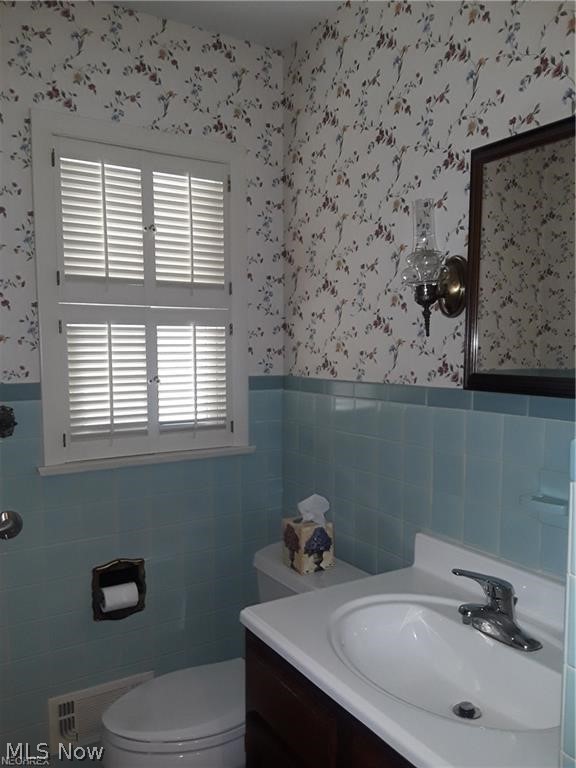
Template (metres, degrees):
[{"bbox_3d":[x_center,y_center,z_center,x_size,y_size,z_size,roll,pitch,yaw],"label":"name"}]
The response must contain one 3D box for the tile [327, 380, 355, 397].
[{"bbox_3d":[0.166,0.014,1.970,0.010,0.048,0.154,-2,4,-32],"label":"tile"}]

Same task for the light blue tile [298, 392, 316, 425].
[{"bbox_3d":[0.066,0.085,2.153,0.009,0.108,0.108,-2,4,-32],"label":"light blue tile"}]

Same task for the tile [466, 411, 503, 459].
[{"bbox_3d":[0.468,0.122,1.480,0.010,0.107,0.108,-2,4,-32],"label":"tile"}]

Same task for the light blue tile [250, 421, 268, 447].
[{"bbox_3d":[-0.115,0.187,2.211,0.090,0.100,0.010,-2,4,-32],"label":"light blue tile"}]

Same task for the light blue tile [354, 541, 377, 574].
[{"bbox_3d":[0.238,0.538,1.886,0.010,0.108,0.108,-2,4,-32],"label":"light blue tile"}]

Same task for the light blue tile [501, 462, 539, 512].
[{"bbox_3d":[0.527,0.236,1.403,0.010,0.108,0.108,-2,4,-32],"label":"light blue tile"}]

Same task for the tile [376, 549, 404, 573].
[{"bbox_3d":[0.299,0.547,1.812,0.009,0.108,0.108,-2,4,-32],"label":"tile"}]

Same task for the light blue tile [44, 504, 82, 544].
[{"bbox_3d":[-0.682,0.429,1.882,0.108,0.108,0.009,-2,4,-32],"label":"light blue tile"}]

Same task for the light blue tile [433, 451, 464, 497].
[{"bbox_3d":[0.412,0.225,1.588,0.010,0.108,0.108,-2,4,-32],"label":"light blue tile"}]

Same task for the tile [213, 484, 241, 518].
[{"bbox_3d":[-0.216,0.406,2.154,0.107,0.107,0.010,-2,4,-32],"label":"tile"}]

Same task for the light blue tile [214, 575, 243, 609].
[{"bbox_3d":[-0.213,0.729,2.176,0.108,0.107,0.010,-2,4,-32],"label":"light blue tile"}]

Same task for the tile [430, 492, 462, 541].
[{"bbox_3d":[0.412,0.337,1.596,0.010,0.108,0.108,-2,4,-32],"label":"tile"}]

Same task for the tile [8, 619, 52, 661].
[{"bbox_3d":[-0.771,0.752,1.832,0.108,0.107,0.010,-2,4,-32],"label":"tile"}]

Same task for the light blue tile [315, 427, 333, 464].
[{"bbox_3d":[0.122,0.197,2.046,0.010,0.107,0.107,-2,4,-32],"label":"light blue tile"}]

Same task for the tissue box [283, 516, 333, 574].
[{"bbox_3d":[0.063,0.489,1.910,0.115,0.138,0.115,-2,4,-32],"label":"tissue box"}]

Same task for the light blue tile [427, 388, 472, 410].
[{"bbox_3d":[0.412,0.037,1.577,0.010,0.048,0.156,-2,4,-32],"label":"light blue tile"}]

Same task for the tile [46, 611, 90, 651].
[{"bbox_3d":[-0.681,0.747,1.881,0.107,0.107,0.010,-2,4,-32],"label":"tile"}]

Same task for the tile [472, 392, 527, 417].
[{"bbox_3d":[0.494,0.047,1.445,0.012,0.051,0.153,-2,4,-32],"label":"tile"}]

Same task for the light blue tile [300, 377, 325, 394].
[{"bbox_3d":[0.085,0.004,2.092,0.010,0.053,0.152,-2,4,-32],"label":"light blue tile"}]

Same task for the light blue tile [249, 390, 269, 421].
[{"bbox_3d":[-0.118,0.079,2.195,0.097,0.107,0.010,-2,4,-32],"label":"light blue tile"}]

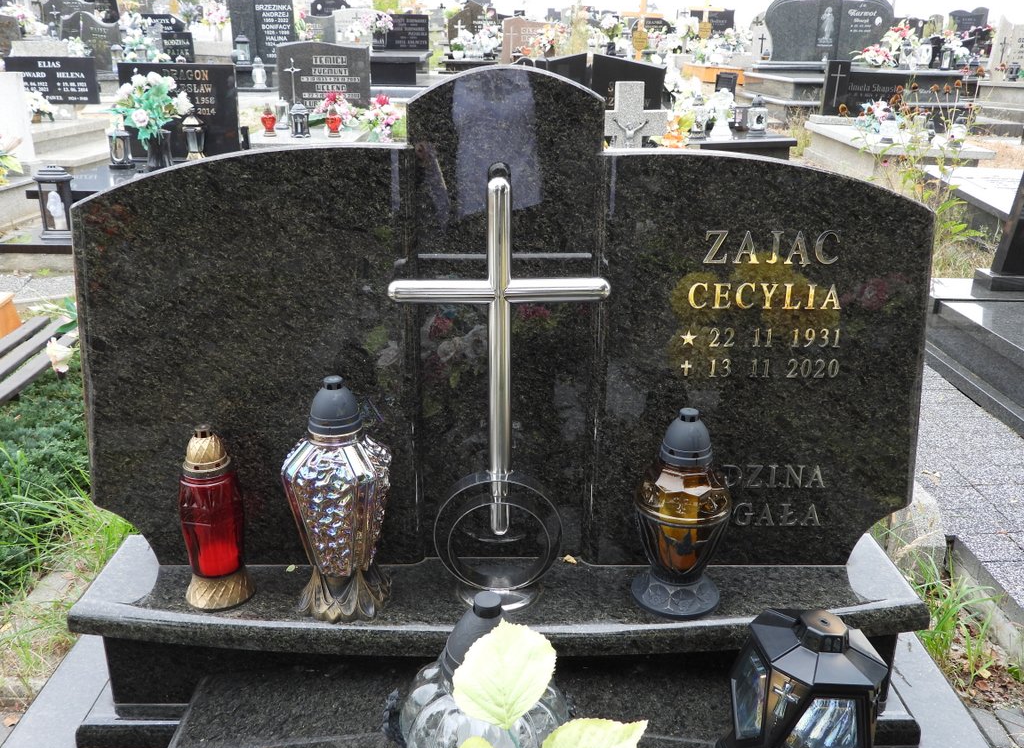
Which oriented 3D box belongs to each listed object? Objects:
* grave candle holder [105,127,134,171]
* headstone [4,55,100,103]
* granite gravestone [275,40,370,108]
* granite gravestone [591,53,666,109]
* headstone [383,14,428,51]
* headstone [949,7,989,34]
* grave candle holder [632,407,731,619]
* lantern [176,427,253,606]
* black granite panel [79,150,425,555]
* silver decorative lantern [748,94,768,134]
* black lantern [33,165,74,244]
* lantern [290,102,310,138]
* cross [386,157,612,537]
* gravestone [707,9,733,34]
[{"bbox_3d":[-2.426,-1.397,5.500,0.150,0.250,0.150,0,21,0],"label":"grave candle holder"},{"bbox_3d":[-4.288,-2.749,8.300,0.830,0.400,0.090,0,19,0],"label":"headstone"},{"bbox_3d":[-1.593,-2.506,7.500,0.780,0.580,0.090,0,21,0],"label":"granite gravestone"},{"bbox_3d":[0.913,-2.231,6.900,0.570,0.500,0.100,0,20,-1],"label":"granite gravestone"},{"bbox_3d":[-1.332,-4.233,11.000,0.600,0.430,0.090,0,21,0],"label":"headstone"},{"bbox_3d":[7.973,-6.139,15.500,0.660,0.550,0.120,1,19,3],"label":"headstone"},{"bbox_3d":[0.268,0.206,1.394,0.150,0.322,0.150,0,21,0],"label":"grave candle holder"},{"bbox_3d":[-0.512,0.236,1.507,0.120,0.320,0.120,0,19,0],"label":"lantern"},{"bbox_3d":[-0.442,-0.021,1.540,0.555,0.717,0.085,0,10,-1],"label":"black granite panel"},{"bbox_3d":[1.472,-1.547,5.300,0.120,0.230,0.120,0,20,-1],"label":"silver decorative lantern"},{"bbox_3d":[-2.141,-0.807,4.200,0.210,0.350,0.210,0,21,0],"label":"black lantern"},{"bbox_3d":[-1.621,-1.942,6.800,0.135,0.265,0.135,0,19,0],"label":"lantern"},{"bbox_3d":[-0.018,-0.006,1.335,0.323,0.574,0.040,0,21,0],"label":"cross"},{"bbox_3d":[3.179,-5.529,14.000,0.670,0.520,0.100,0,21,0],"label":"gravestone"}]

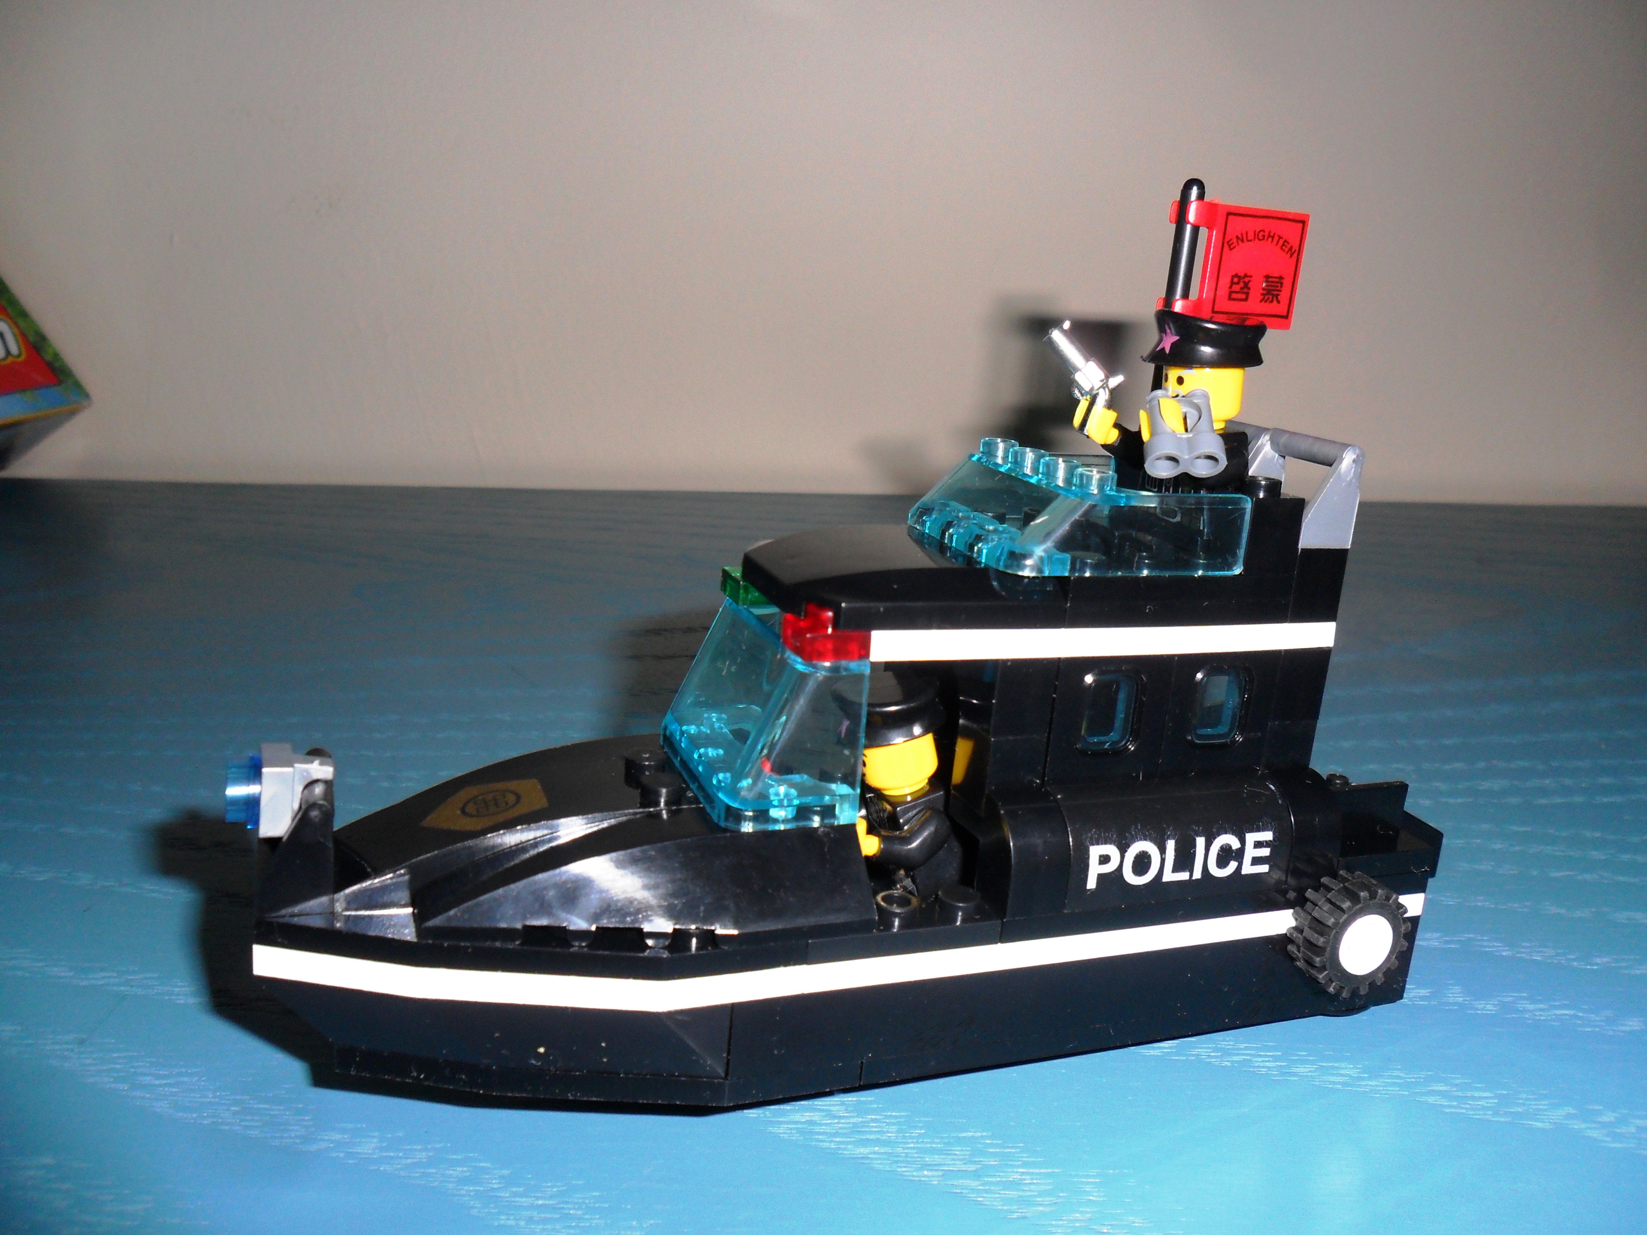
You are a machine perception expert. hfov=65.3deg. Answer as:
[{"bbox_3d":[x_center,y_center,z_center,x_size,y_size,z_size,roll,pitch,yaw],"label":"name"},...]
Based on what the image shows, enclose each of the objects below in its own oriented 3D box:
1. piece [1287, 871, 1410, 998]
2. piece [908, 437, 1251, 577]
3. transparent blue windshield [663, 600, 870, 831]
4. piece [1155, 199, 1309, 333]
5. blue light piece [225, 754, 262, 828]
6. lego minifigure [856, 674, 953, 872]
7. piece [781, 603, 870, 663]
[{"bbox_3d":[0.066,0.040,0.162,0.014,0.014,0.006,-1,16,-21],"label":"piece"},{"bbox_3d":[0.031,-0.015,0.164,0.032,0.011,0.032,-1,16,-21],"label":"piece"},{"bbox_3d":[-0.008,0.010,0.156,0.016,0.020,0.032,-1,15,-21],"label":"transparent blue windshield"},{"bbox_3d":[0.057,-0.048,0.177,0.022,0.016,0.005,-1,16,-21],"label":"piece"},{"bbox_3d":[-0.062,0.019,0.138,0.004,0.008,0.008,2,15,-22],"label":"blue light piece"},{"bbox_3d":[0.007,0.026,0.167,0.018,0.037,0.021,-1,16,-21],"label":"lego minifigure"},{"bbox_3d":[0.000,0.002,0.143,0.008,0.005,0.008,-1,16,-21],"label":"piece"}]

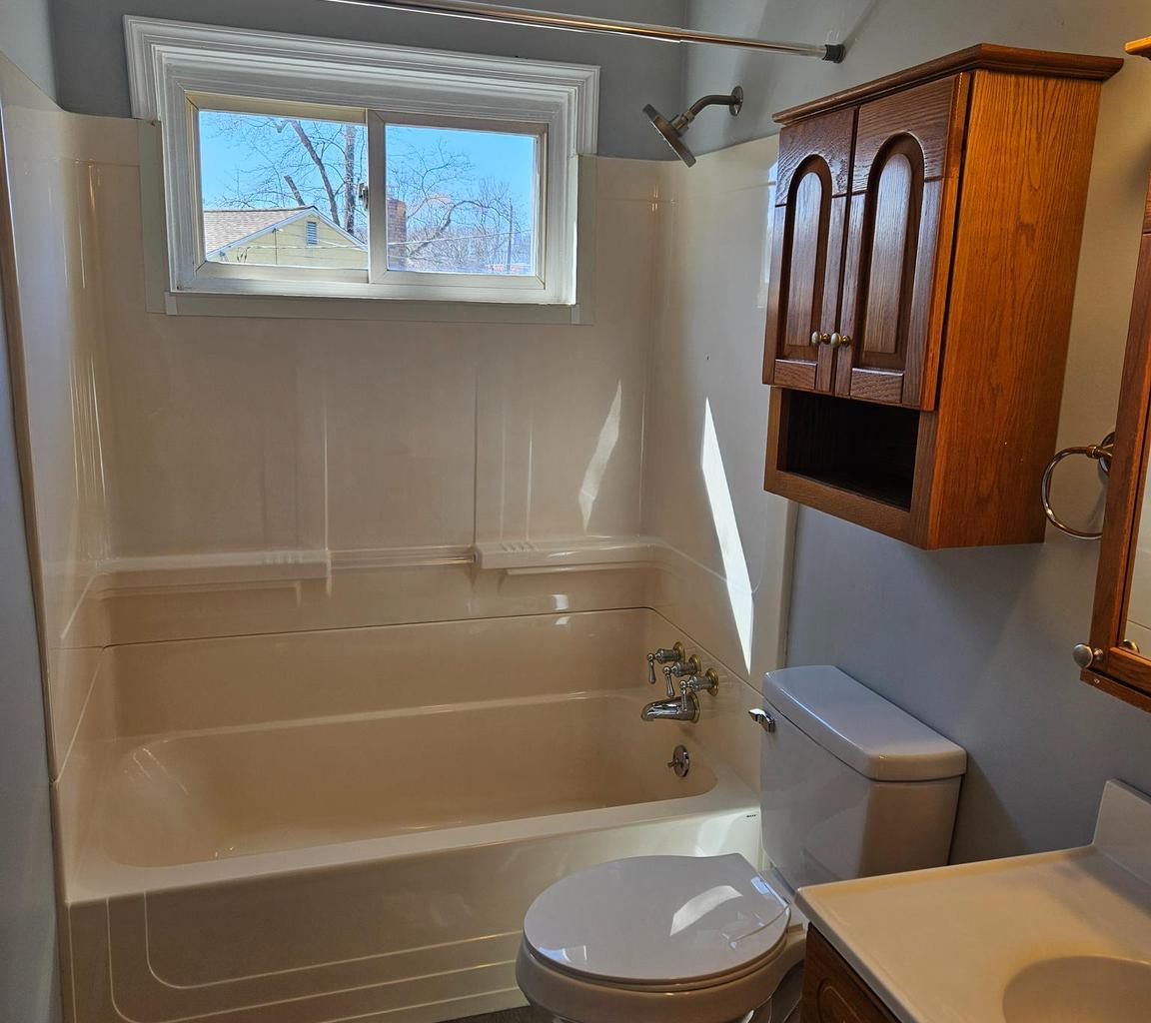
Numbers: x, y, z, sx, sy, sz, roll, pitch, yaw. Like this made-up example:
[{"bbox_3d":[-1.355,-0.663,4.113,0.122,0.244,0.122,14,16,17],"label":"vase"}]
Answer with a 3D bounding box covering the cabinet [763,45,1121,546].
[{"bbox_3d":[0.525,-0.321,1.636,0.223,0.662,0.550,-2,12,-17],"label":"cabinet"}]

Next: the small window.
[{"bbox_3d":[-0.491,-0.838,2.540,1.123,0.610,0.095,-2,12,-17],"label":"small window"}]

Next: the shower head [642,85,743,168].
[{"bbox_3d":[0.265,-0.904,2.397,0.238,0.188,0.150,-2,12,-17],"label":"shower head"}]

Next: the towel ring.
[{"bbox_3d":[0.697,-0.033,1.364,0.073,0.145,0.130,-2,12,-17],"label":"towel ring"}]

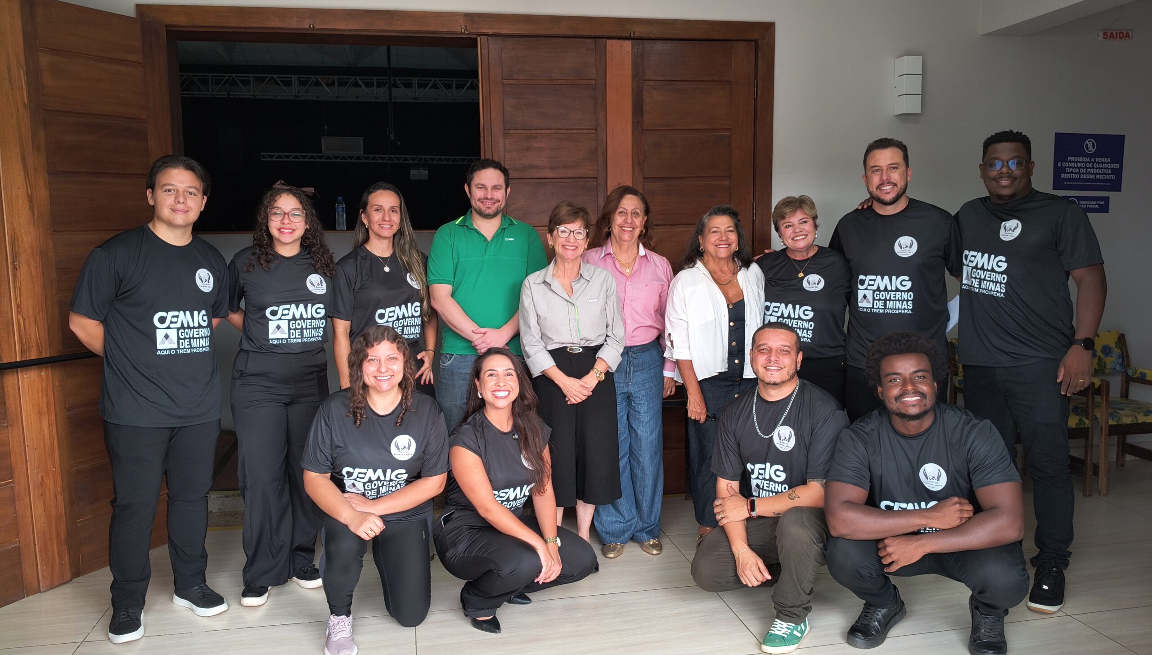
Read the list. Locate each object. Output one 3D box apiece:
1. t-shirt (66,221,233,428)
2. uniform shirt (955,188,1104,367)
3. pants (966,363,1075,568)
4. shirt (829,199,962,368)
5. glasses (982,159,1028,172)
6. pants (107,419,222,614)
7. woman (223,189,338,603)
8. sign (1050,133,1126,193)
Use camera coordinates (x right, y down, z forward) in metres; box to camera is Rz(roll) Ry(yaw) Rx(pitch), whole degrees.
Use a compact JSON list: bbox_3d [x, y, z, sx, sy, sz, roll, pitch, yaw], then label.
[{"bbox_3d":[-1.570,-0.011,3.195,0.530,0.740,0.320,-6,8,-42],"label":"t-shirt"},{"bbox_3d":[1.760,-0.178,3.360,0.560,0.680,0.340,4,8,38],"label":"uniform shirt"},{"bbox_3d":[1.728,0.510,3.380,0.420,0.910,0.320,4,8,36],"label":"pants"},{"bbox_3d":[1.319,-0.182,3.582,0.540,0.700,0.310,3,7,30],"label":"shirt"},{"bbox_3d":[1.672,-0.637,3.360,0.148,0.045,0.140,3,7,27],"label":"glasses"},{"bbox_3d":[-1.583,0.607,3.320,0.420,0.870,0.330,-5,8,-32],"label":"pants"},{"bbox_3d":[-1.220,0.245,3.570,0.460,1.640,0.340,-4,7,-24],"label":"woman"},{"bbox_3d":[2.928,-0.943,4.940,0.455,0.317,0.010,-2,7,-11],"label":"sign"}]

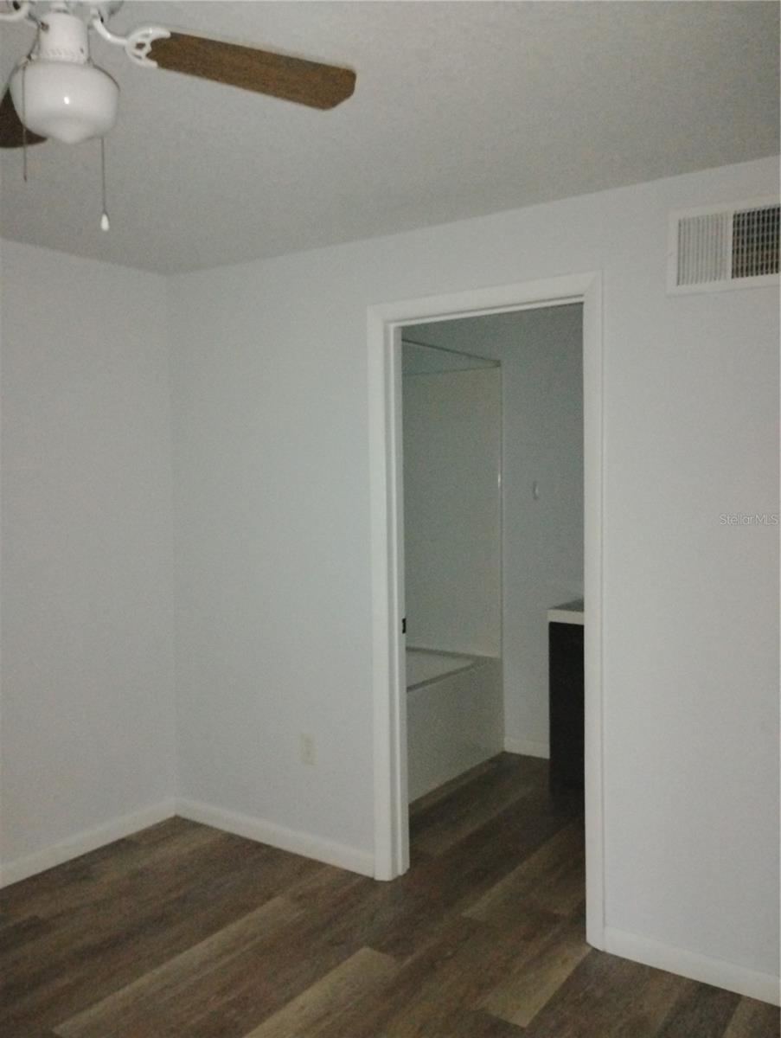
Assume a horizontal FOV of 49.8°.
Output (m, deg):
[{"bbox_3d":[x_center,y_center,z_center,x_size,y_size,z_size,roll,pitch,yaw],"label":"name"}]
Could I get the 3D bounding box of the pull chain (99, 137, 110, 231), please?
[{"bbox_3d":[-0.487,-0.570,1.430,0.013,0.164,0.013,2,3,34],"label":"pull chain"}]

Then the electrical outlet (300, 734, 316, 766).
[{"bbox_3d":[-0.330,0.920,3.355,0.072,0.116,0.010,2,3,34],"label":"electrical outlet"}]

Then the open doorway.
[{"bbox_3d":[0.329,0.294,2.948,0.896,2.156,0.140,2,3,34],"label":"open doorway"}]

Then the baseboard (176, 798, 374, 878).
[{"bbox_3d":[-0.524,1.310,3.503,1.091,0.082,0.014,2,3,34],"label":"baseboard"}]

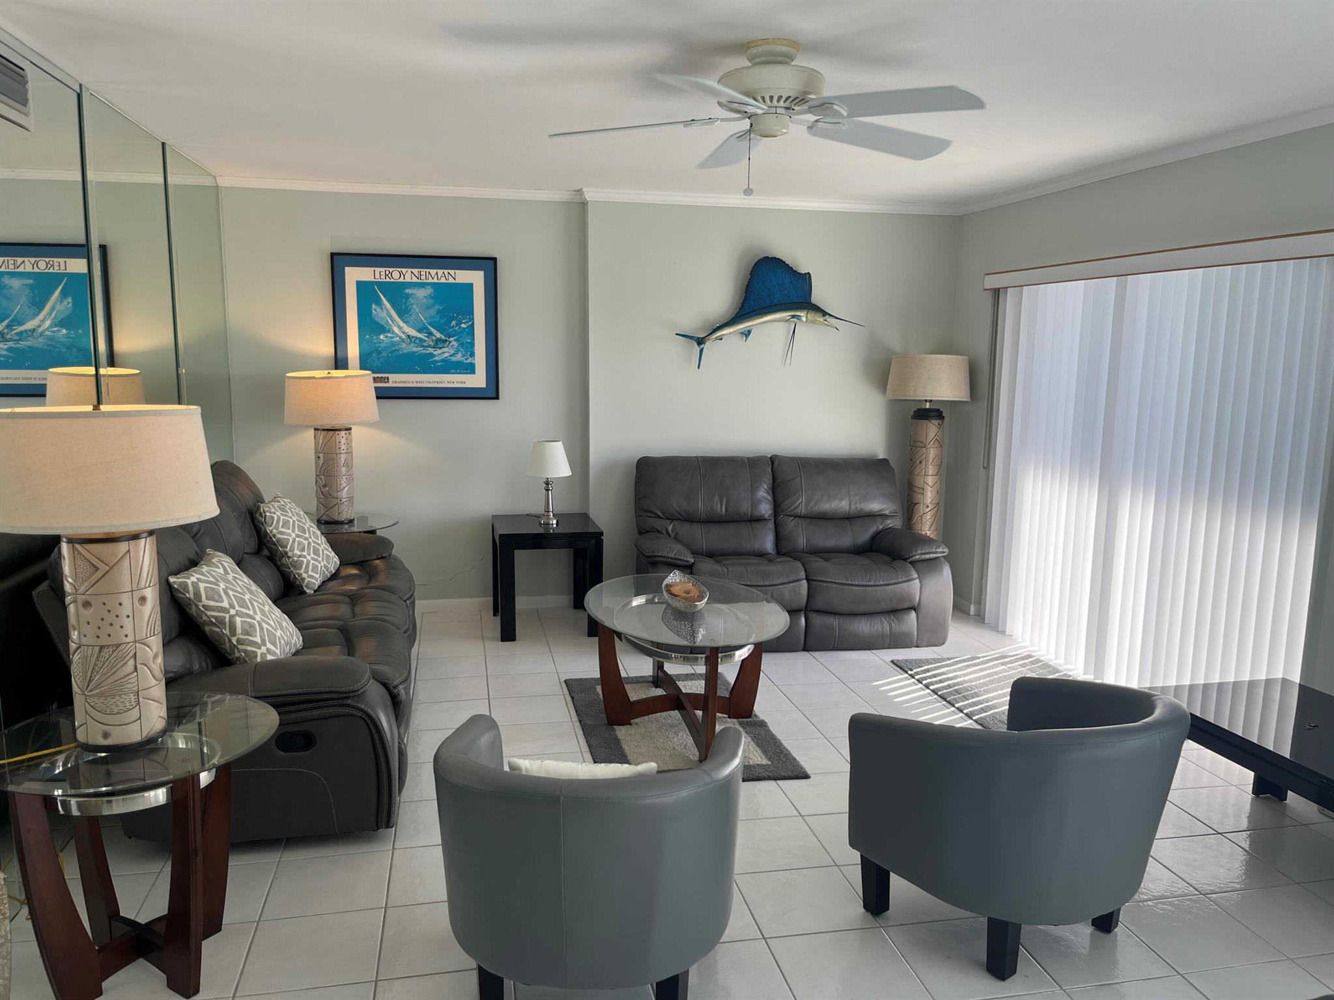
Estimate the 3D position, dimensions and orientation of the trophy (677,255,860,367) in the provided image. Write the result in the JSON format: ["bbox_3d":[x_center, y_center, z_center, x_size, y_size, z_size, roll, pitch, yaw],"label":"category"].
[{"bbox_3d":[0.623,-1.097,5.910,1.160,0.660,0.180,-1,9,-10],"label":"trophy"}]

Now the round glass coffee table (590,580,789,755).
[{"bbox_3d":[0.062,0.698,4.268,0.810,0.514,1.200,0,9,-8],"label":"round glass coffee table"}]

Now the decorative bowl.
[{"bbox_3d":[0.074,0.399,4.194,0.190,0.105,0.420,0,9,-9],"label":"decorative bowl"}]

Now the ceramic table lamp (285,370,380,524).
[{"bbox_3d":[-1.805,-0.285,5.419,0.490,0.820,0.490,-1,9,-12],"label":"ceramic table lamp"}]

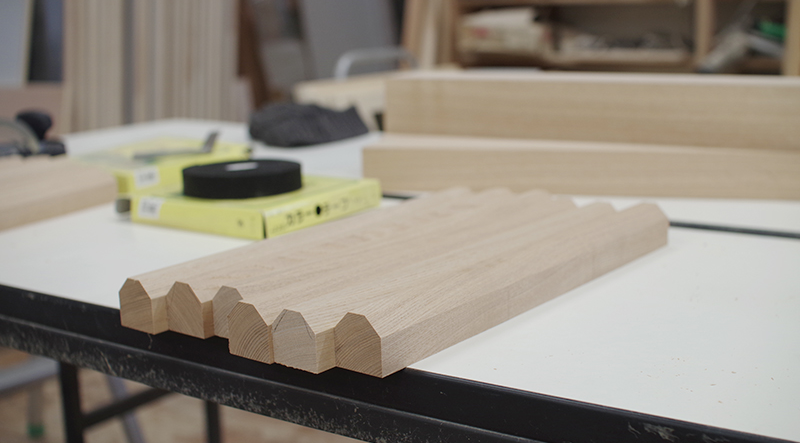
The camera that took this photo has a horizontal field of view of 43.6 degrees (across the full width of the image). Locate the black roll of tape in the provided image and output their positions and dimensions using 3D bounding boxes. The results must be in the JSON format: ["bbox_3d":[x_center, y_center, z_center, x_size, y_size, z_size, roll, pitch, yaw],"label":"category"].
[{"bbox_3d":[-0.167,-0.046,1.065,0.123,0.022,0.123,-4,12,-9],"label":"black roll of tape"}]

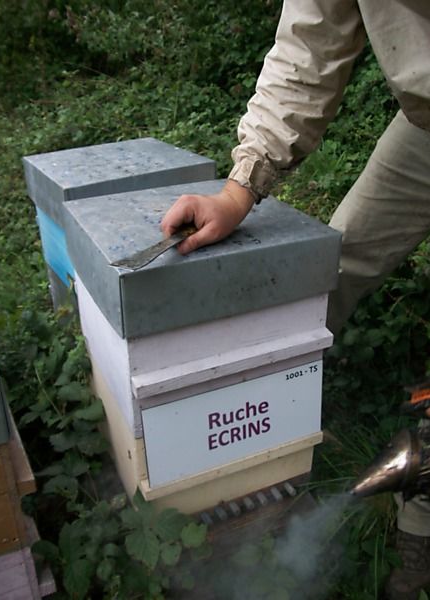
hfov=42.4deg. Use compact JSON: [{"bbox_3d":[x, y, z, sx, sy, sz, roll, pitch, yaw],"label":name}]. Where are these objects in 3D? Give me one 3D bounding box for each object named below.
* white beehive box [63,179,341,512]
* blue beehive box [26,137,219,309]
[{"bbox_3d":[-0.039,0.084,1.133,0.386,0.528,0.399,-12,30,-22],"label":"white beehive box"},{"bbox_3d":[-0.242,-0.130,1.552,0.384,0.518,0.392,-17,30,-25],"label":"blue beehive box"}]

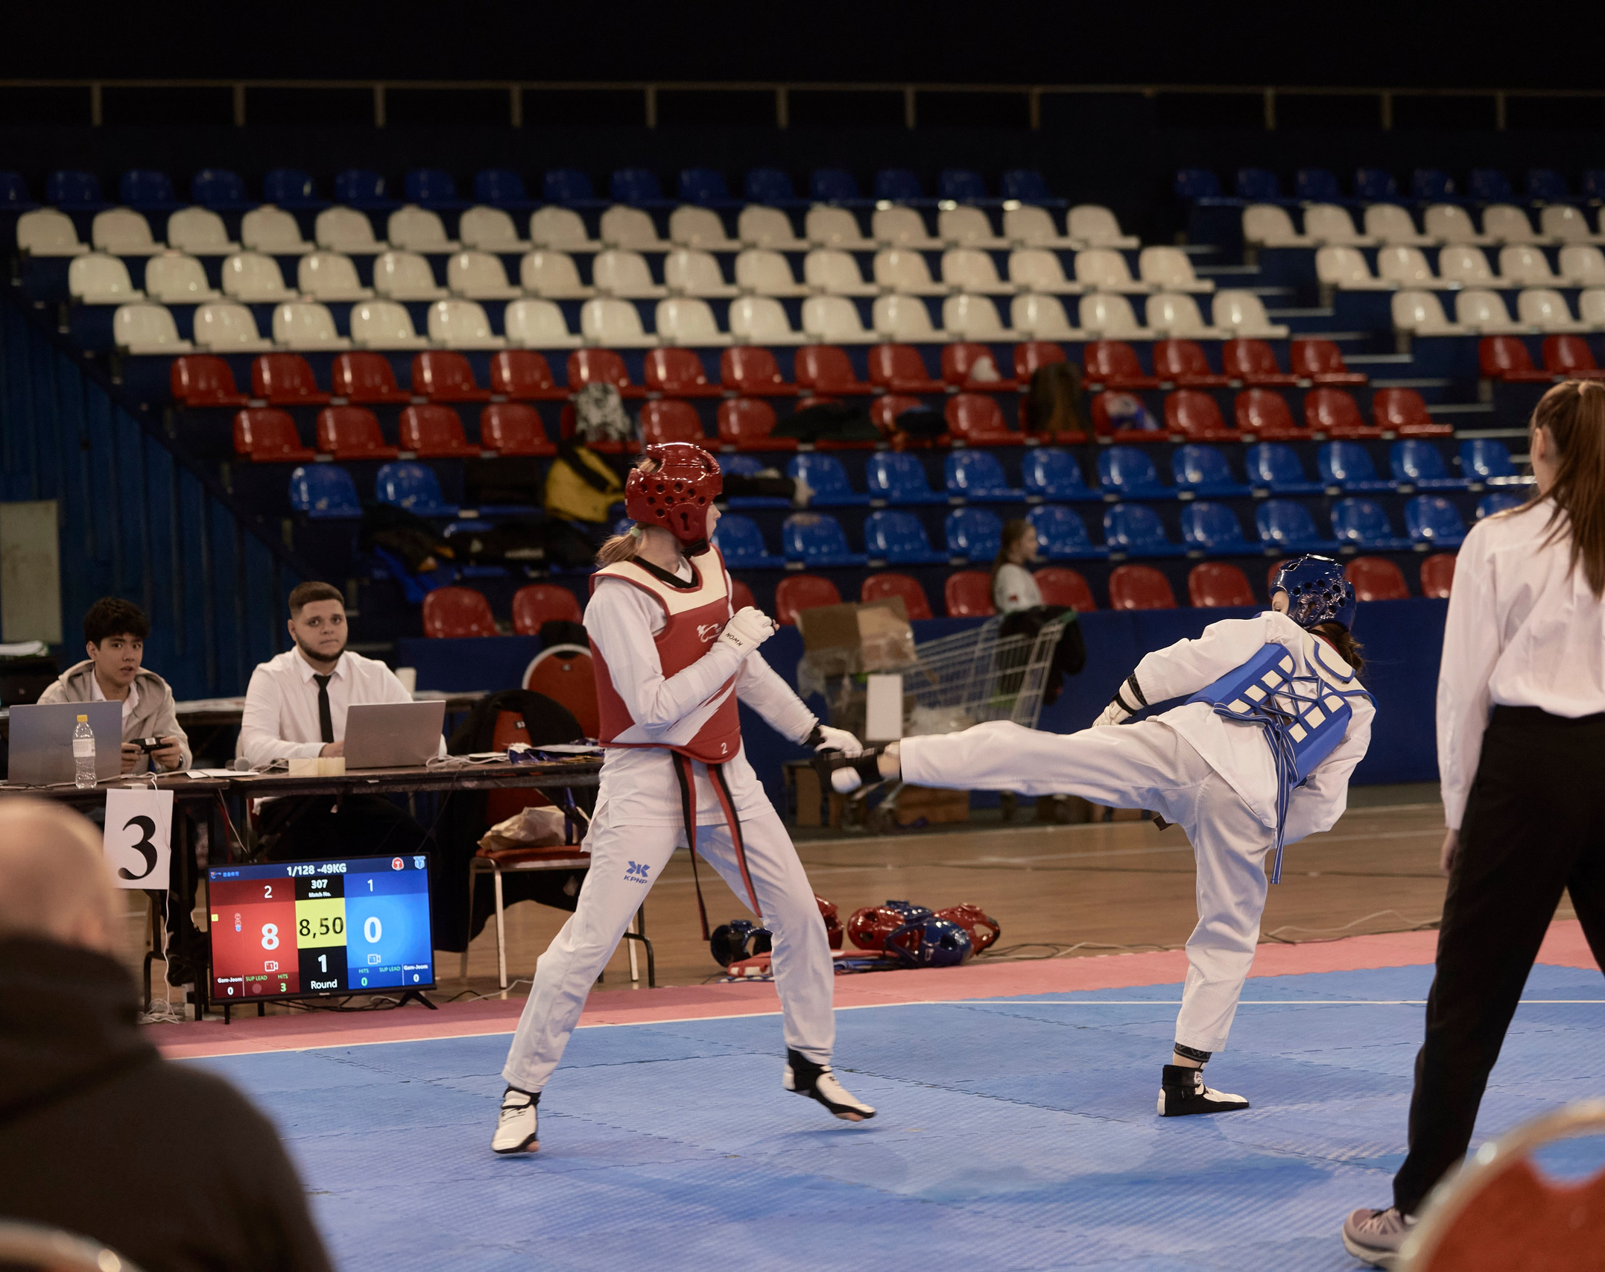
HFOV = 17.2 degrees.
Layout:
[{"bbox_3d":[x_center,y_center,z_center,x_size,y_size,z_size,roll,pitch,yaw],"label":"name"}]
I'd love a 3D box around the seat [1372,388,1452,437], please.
[{"bbox_3d":[3.510,-1.283,30.460,0.360,0.285,0.375,-2,2,-25],"label":"seat"}]

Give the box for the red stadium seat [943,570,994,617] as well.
[{"bbox_3d":[0.954,-0.199,26.670,0.370,0.290,0.345,-2,2,-25],"label":"red stadium seat"}]

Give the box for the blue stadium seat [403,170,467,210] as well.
[{"bbox_3d":[-2.373,-2.949,34.818,0.395,0.295,0.360,-2,2,-25],"label":"blue stadium seat"}]

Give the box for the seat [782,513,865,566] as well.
[{"bbox_3d":[0.124,-0.479,26.840,0.360,0.285,0.375,-2,2,-25],"label":"seat"}]

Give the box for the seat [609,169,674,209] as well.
[{"bbox_3d":[-1.018,-2.924,34.678,0.405,0.295,0.360,-2,2,-27],"label":"seat"}]

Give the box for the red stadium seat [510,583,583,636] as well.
[{"bbox_3d":[-1.233,-0.098,26.703,0.405,0.295,0.350,-2,2,-26],"label":"red stadium seat"}]

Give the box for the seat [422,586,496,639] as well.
[{"bbox_3d":[-1.617,-0.094,25.477,0.420,0.310,0.380,-2,2,-26],"label":"seat"}]

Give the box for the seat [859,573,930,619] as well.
[{"bbox_3d":[0.509,-0.169,26.491,0.420,0.310,0.380,-2,2,-26],"label":"seat"}]

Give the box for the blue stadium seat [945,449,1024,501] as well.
[{"bbox_3d":[1.028,-0.912,29.956,0.405,0.295,0.350,-2,2,-26],"label":"blue stadium seat"}]

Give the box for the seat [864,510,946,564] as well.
[{"bbox_3d":[0.561,-0.530,28.654,0.405,0.295,0.350,-2,2,-26],"label":"seat"}]

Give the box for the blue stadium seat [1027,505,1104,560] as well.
[{"bbox_3d":[1.486,-0.576,29.227,0.395,0.295,0.360,-2,2,-25],"label":"blue stadium seat"}]

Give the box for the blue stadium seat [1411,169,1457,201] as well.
[{"bbox_3d":[4.432,-3.074,36.442,0.370,0.290,0.345,-2,2,-25],"label":"blue stadium seat"}]

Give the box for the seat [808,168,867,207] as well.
[{"bbox_3d":[0.300,-3.058,36.093,0.395,0.295,0.360,-2,2,-25],"label":"seat"}]

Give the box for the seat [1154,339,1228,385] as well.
[{"bbox_3d":[2.284,-1.590,30.877,0.360,0.285,0.375,-2,2,-25],"label":"seat"}]

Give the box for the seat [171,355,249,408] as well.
[{"bbox_3d":[-3.224,-1.382,28.760,0.370,0.290,0.345,-2,2,-25],"label":"seat"}]

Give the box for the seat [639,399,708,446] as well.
[{"bbox_3d":[-0.676,-1.175,29.534,0.405,0.295,0.360,-2,2,-27],"label":"seat"}]

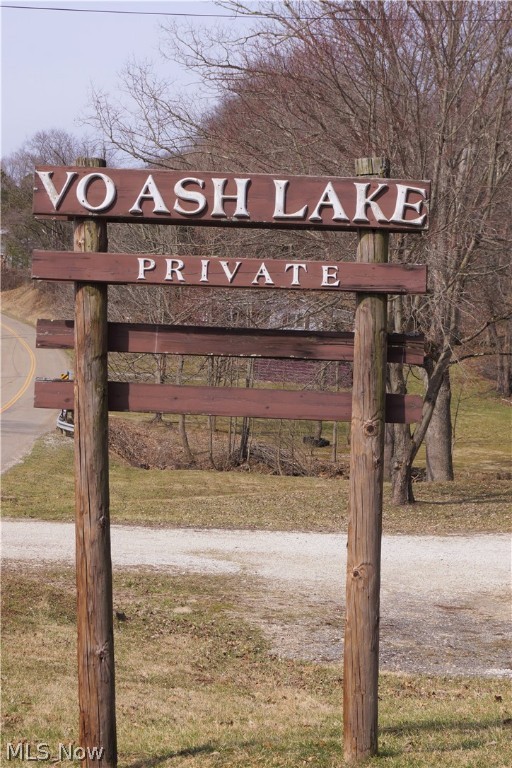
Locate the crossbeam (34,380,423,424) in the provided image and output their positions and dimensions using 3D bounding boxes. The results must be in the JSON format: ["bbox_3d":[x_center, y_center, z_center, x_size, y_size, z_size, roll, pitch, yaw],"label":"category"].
[{"bbox_3d":[-0.136,0.088,8.045,1.945,0.136,0.040,2,1,-1],"label":"crossbeam"}]

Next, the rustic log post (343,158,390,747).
[{"bbox_3d":[0.550,0.376,7.952,0.165,2.983,0.165,1,1,0],"label":"rustic log post"}]

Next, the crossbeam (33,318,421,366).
[{"bbox_3d":[-0.126,-0.212,8.045,1.945,0.143,0.040,2,1,-1],"label":"crossbeam"}]

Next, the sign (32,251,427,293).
[{"bbox_3d":[-0.125,-0.546,7.850,1.932,0.135,0.040,2,1,-1],"label":"sign"}]

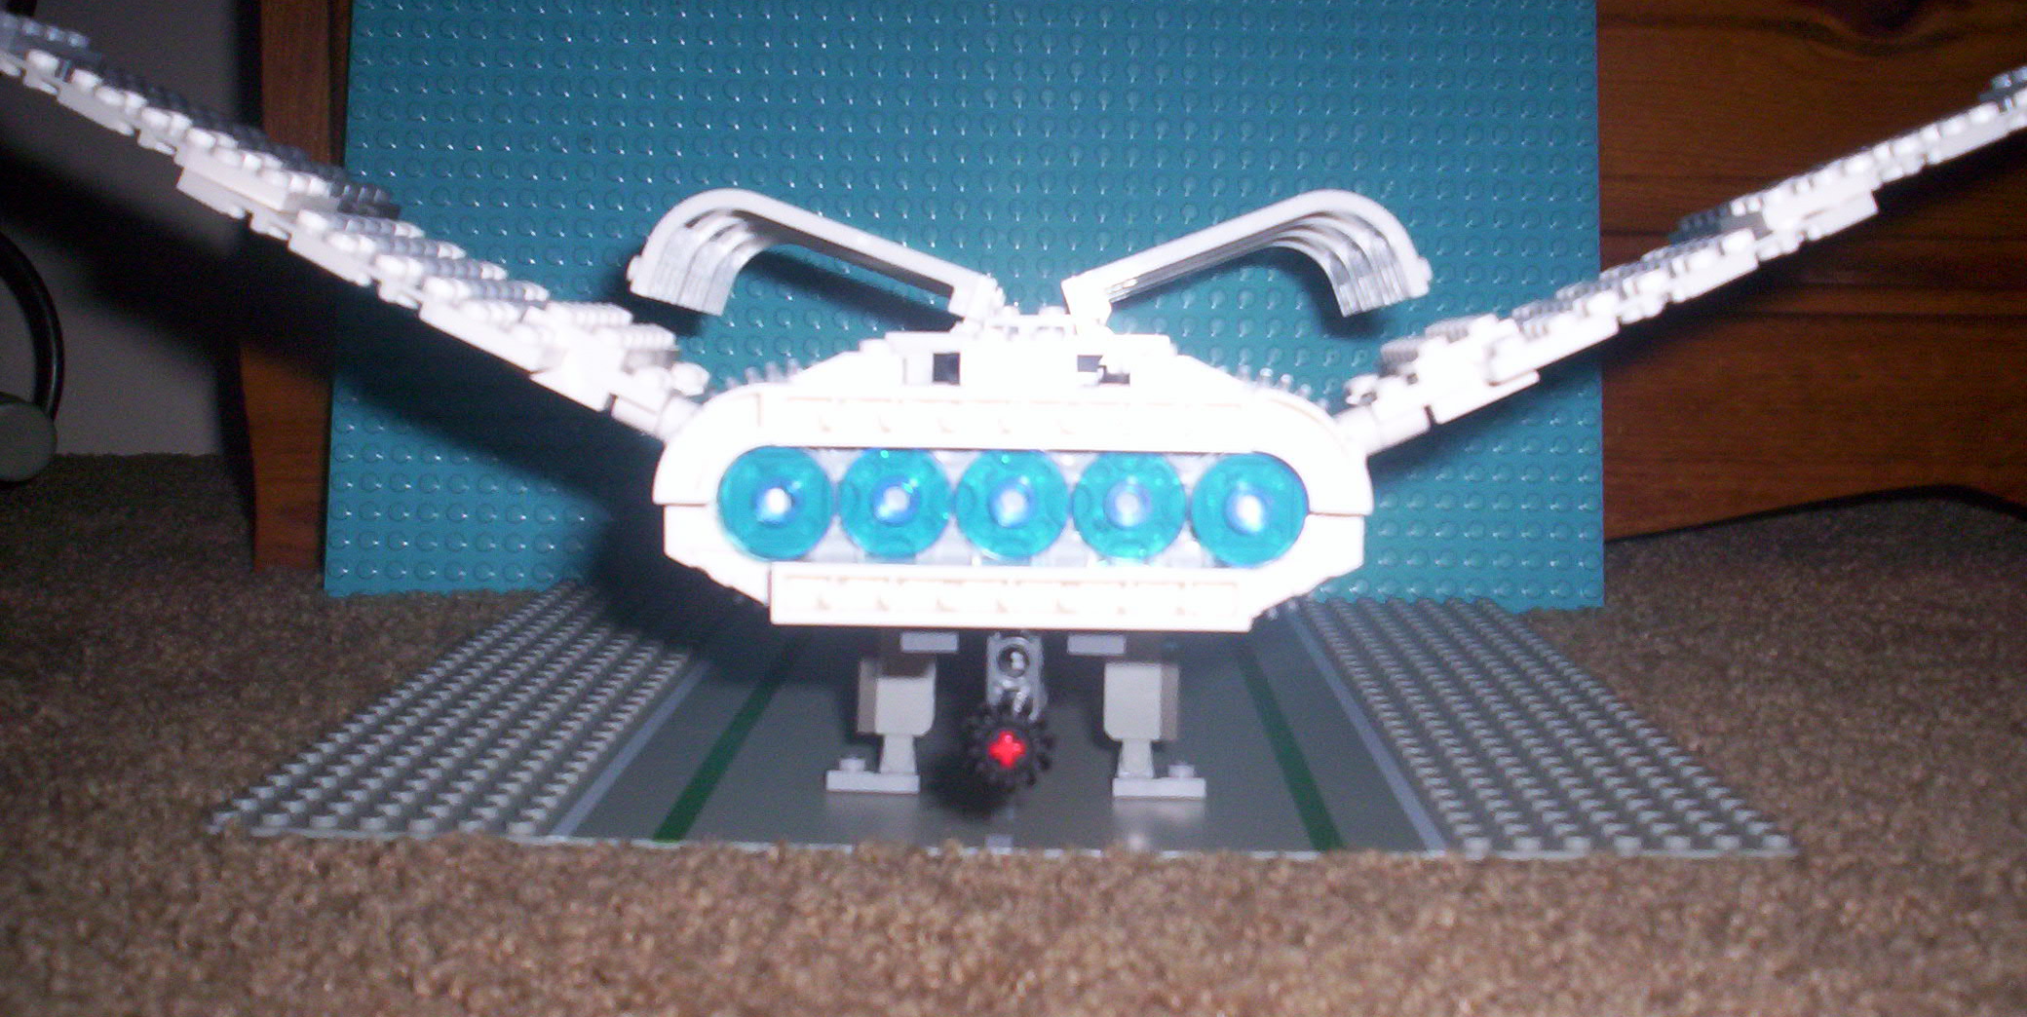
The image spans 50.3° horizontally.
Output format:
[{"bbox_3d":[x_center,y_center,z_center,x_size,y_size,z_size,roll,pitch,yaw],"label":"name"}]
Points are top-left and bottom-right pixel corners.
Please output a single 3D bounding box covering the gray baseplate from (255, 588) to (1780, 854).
[{"bbox_3d":[0.001,0.039,0.468,0.256,0.004,0.256,1,6,2],"label":"gray baseplate"}]

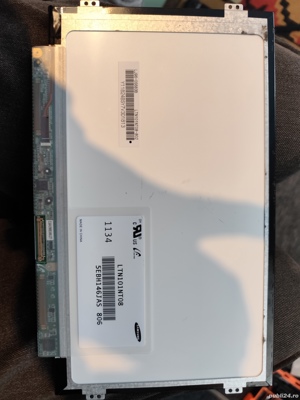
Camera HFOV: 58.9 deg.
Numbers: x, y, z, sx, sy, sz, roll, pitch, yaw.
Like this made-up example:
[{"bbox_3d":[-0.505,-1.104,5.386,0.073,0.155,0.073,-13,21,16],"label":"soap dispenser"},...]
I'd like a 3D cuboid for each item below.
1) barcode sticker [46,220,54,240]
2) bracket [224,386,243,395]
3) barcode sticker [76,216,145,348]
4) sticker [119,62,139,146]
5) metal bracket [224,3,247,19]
[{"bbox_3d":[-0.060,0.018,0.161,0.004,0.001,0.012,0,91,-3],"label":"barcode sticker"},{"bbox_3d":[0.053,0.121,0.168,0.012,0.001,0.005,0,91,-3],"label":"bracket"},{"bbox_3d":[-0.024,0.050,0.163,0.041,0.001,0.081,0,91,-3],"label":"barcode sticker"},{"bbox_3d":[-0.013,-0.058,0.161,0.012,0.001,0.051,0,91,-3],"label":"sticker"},{"bbox_3d":[0.053,-0.116,0.163,0.015,0.001,0.009,0,91,-3],"label":"metal bracket"}]

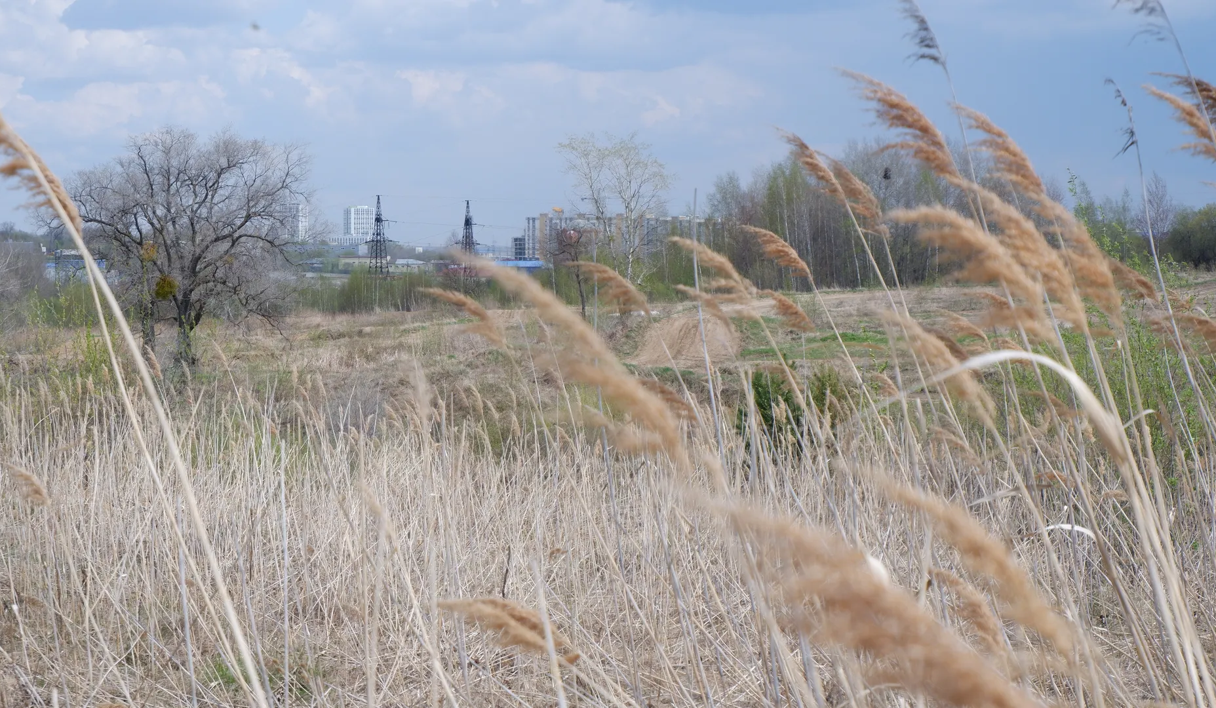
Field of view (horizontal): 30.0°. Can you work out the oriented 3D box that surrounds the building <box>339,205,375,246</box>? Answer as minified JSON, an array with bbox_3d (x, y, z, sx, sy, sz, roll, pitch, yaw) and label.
[{"bbox_3d":[-287.825,-147.010,2600.000,34.000,47.000,26.000,-1,3,-30],"label":"building"}]

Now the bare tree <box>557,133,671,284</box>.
[{"bbox_3d":[0.521,-11.663,185.000,9.200,12.800,8.500,0,2,0],"label":"bare tree"}]

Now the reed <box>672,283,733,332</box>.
[{"bbox_3d":[0.275,-0.134,6.500,0.170,0.140,0.080,0,2,0],"label":"reed"}]

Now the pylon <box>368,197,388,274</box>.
[{"bbox_3d":[-70.971,-36.547,700.000,8.000,24.800,5.000,-1,3,-28],"label":"pylon"}]

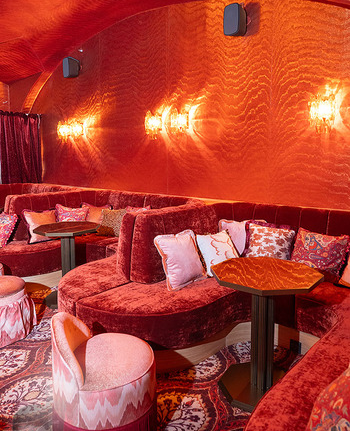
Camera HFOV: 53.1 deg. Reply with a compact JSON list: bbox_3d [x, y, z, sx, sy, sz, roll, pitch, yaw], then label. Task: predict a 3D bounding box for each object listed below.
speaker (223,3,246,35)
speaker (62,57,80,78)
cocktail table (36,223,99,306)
[{"bbox_3d":[0.537,-1.709,3.087,0.148,0.240,0.150,7,11,38],"label":"speaker"},{"bbox_3d":[-1.417,-2.007,4.794,0.148,0.240,0.150,8,12,43],"label":"speaker"},{"bbox_3d":[-1.045,0.482,3.480,0.590,0.745,0.590,-1,9,-3],"label":"cocktail table"}]

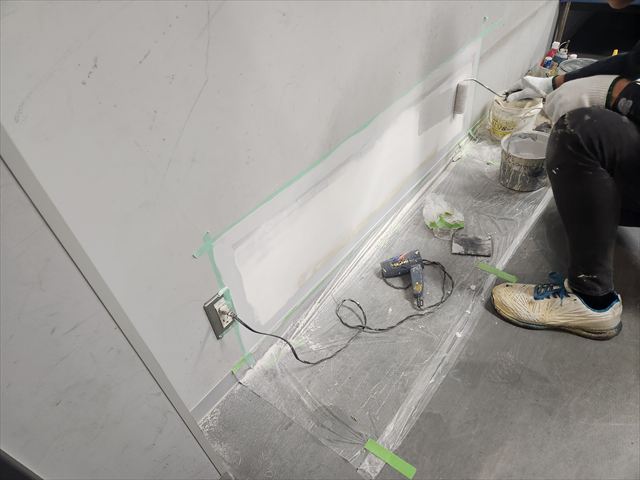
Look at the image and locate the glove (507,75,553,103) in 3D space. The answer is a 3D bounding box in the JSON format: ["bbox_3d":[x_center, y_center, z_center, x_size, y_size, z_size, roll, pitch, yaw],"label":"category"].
[{"bbox_3d":[0.767,-0.549,1.550,0.165,0.075,0.088,-6,40,20],"label":"glove"}]

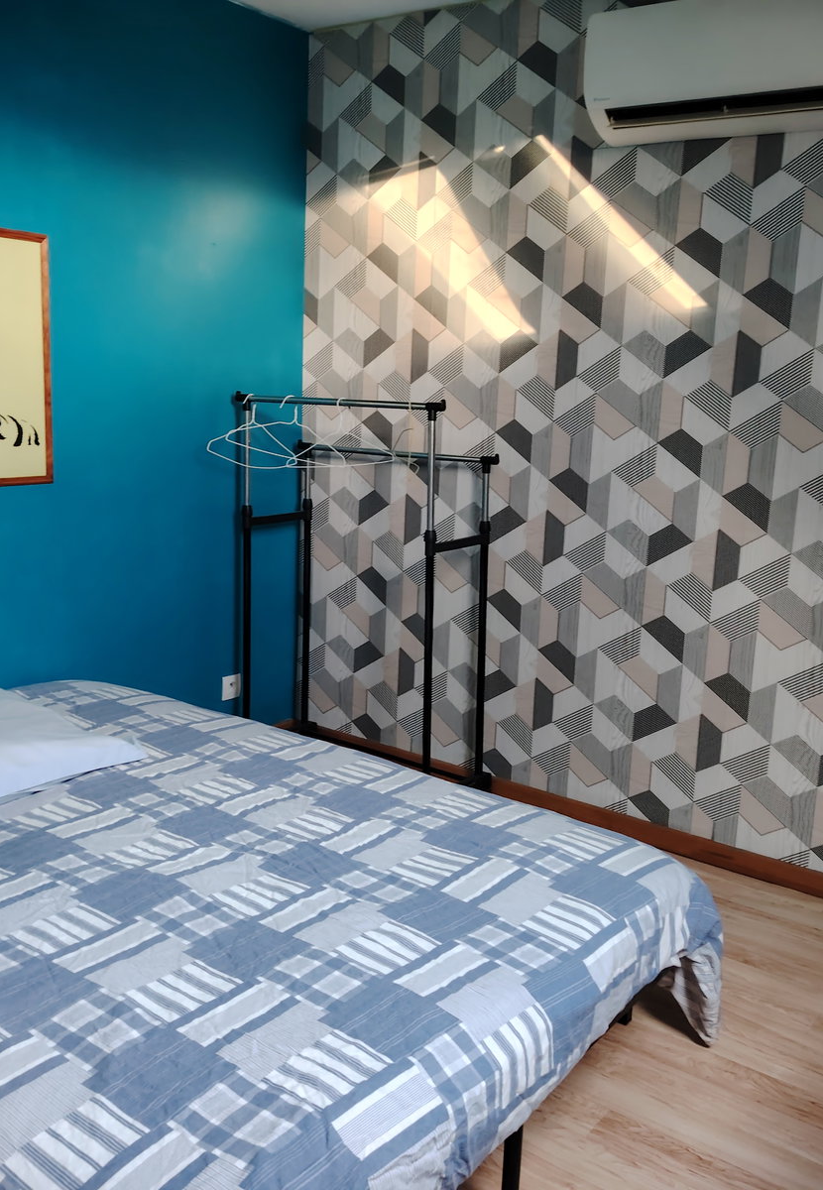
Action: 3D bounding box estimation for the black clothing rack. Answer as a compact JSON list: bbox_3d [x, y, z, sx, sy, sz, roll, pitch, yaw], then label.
[{"bbox_3d":[-0.161,0.017,3.480,0.820,1.275,0.380,10,14,35],"label":"black clothing rack"}]

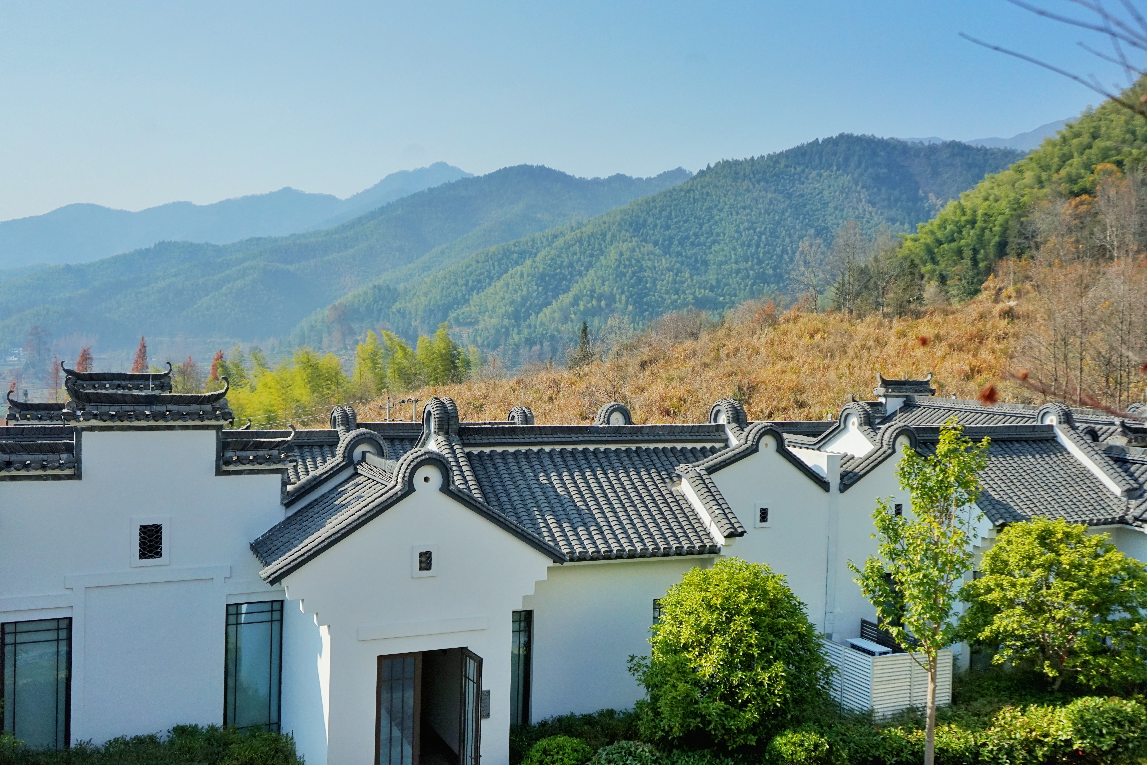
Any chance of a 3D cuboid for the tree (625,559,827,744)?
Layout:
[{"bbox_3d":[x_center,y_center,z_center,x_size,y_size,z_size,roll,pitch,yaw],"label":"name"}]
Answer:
[{"bbox_3d":[2.602,4.414,17.200,3.200,3.150,3.100,2,1,9],"label":"tree"}]

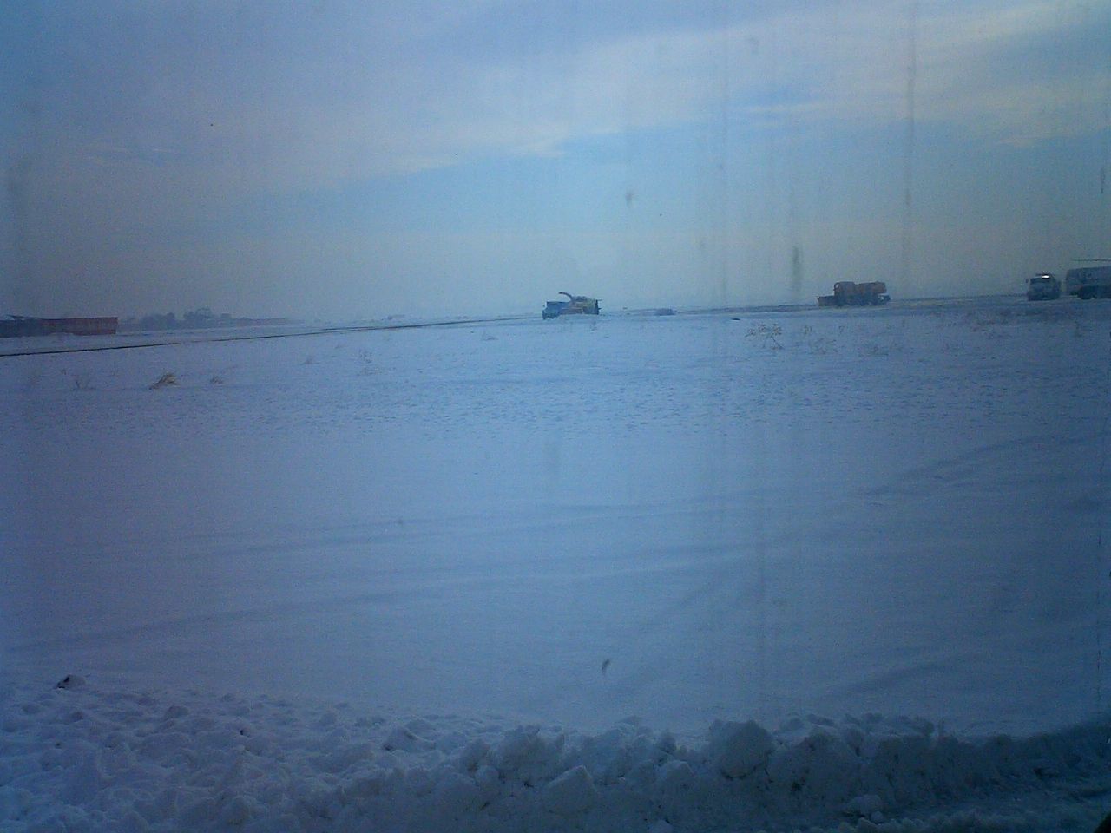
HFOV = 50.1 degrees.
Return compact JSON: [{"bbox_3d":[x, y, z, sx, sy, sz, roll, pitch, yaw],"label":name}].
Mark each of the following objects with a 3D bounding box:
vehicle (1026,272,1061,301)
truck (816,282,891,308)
[{"bbox_3d":[53.925,-14.249,131.000,2.500,2.950,8.000,1,6,31],"label":"vehicle"},{"bbox_3d":[36.592,-15.003,146.000,8.300,2.950,2.700,-2,5,-1],"label":"truck"}]

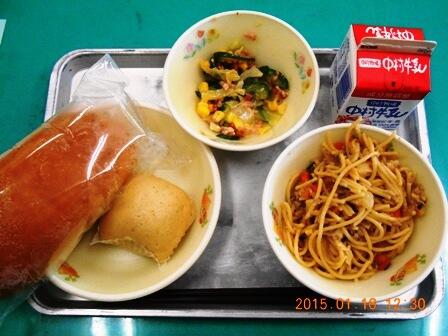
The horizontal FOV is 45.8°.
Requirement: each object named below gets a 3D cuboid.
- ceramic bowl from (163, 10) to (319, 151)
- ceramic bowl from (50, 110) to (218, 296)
[{"bbox_3d":[0.014,-0.065,0.465,0.130,0.058,0.130,0,71,0],"label":"ceramic bowl"},{"bbox_3d":[-0.083,0.030,0.440,0.161,0.045,0.161,0,71,0],"label":"ceramic bowl"}]

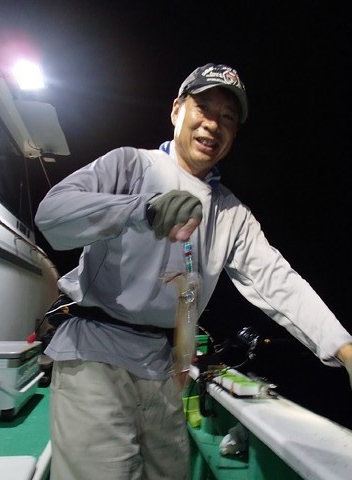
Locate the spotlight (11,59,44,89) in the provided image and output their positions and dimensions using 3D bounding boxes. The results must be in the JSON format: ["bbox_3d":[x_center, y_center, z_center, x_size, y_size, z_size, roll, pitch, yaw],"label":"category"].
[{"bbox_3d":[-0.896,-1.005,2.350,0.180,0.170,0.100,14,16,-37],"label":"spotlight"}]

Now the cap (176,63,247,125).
[{"bbox_3d":[0.106,-0.390,0.985,0.178,0.150,0.260,19,-1,-24],"label":"cap"}]

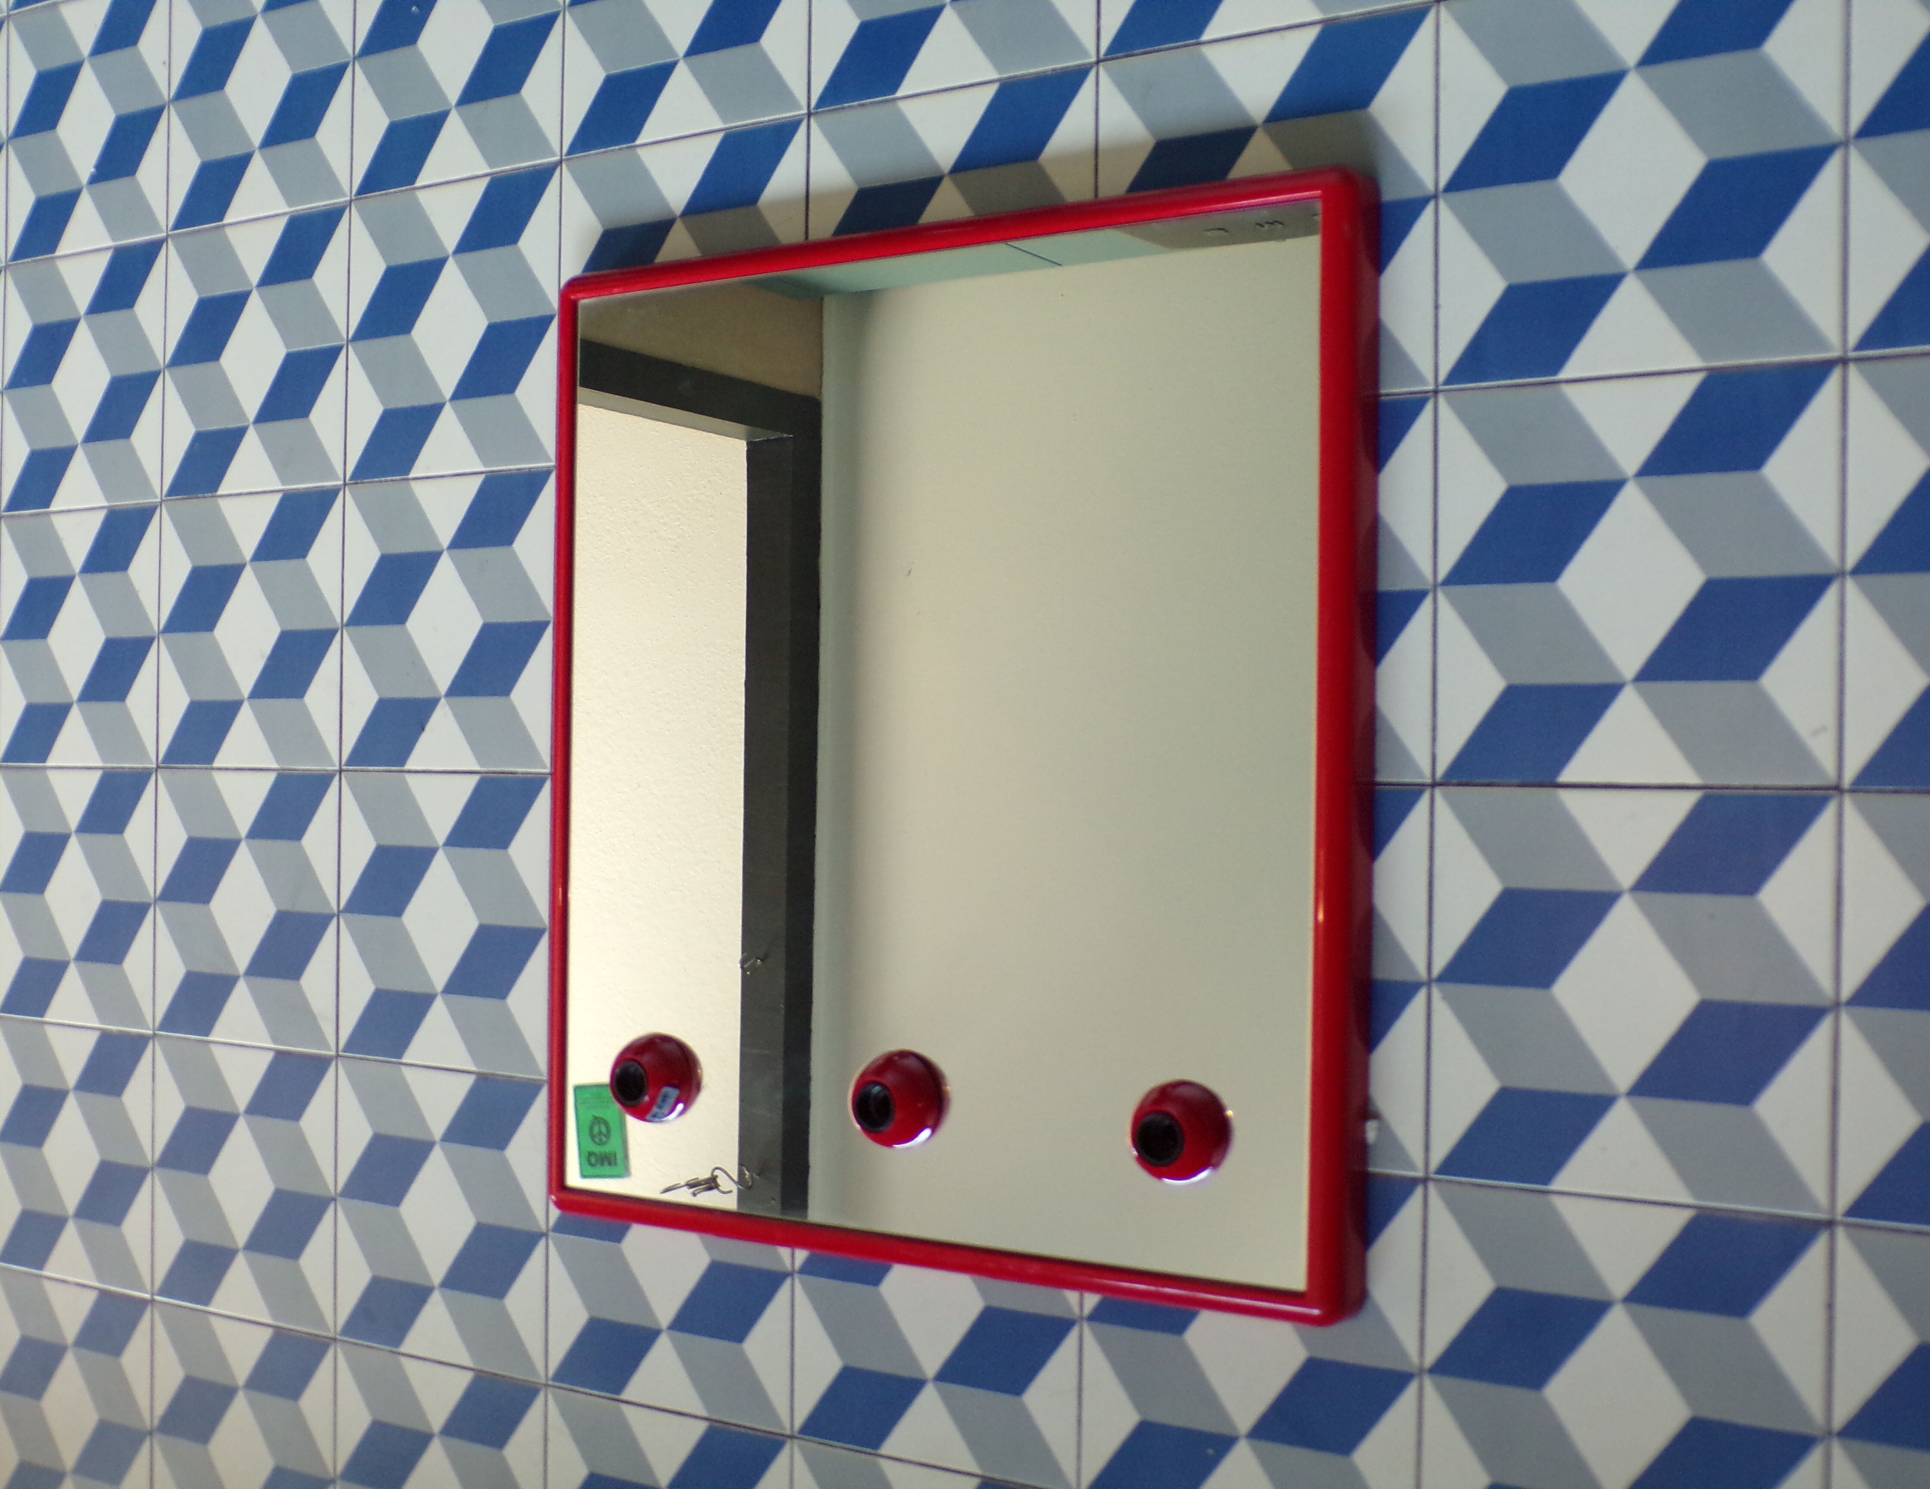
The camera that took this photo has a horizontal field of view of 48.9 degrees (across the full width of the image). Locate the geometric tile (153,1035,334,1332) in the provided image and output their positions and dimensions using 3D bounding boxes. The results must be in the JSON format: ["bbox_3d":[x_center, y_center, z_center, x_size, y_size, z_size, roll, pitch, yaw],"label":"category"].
[{"bbox_3d":[-0.534,0.325,1.583,0.200,0.012,0.200,0,89,31],"label":"geometric tile"}]

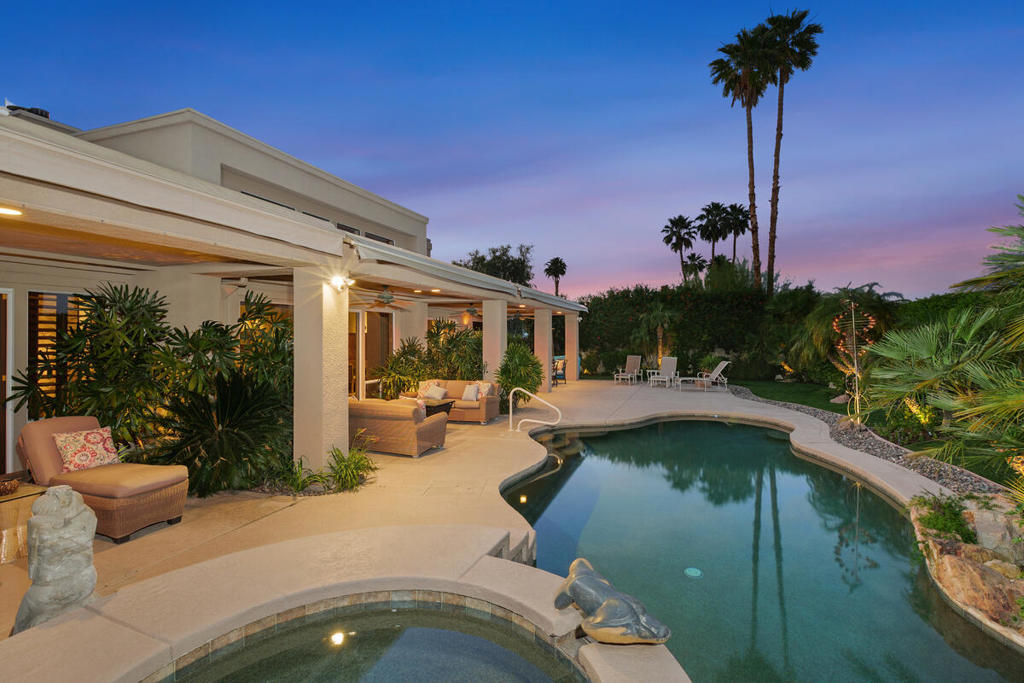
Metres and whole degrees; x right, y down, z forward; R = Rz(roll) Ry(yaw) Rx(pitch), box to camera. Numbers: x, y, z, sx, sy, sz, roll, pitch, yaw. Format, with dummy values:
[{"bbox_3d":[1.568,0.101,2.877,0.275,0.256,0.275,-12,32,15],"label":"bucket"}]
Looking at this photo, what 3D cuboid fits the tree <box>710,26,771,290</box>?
[{"bbox_3d":[14.688,-9.382,29.000,3.400,21.378,3.400,0,1,22],"label":"tree"}]

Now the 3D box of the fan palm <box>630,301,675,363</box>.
[{"bbox_3d":[5.907,-0.136,19.000,1.800,3.151,1.800,0,1,22],"label":"fan palm"}]

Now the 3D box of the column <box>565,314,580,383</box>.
[{"bbox_3d":[2.297,0.234,17.162,0.420,2.460,0.420,0,1,22],"label":"column"}]

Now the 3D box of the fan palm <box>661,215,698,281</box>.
[{"bbox_3d":[17.402,-6.023,47.000,3.500,14.185,3.500,0,1,22],"label":"fan palm"}]

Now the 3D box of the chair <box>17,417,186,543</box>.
[{"bbox_3d":[-3.805,1.184,4.262,1.550,0.900,0.610,0,1,22],"label":"chair"}]

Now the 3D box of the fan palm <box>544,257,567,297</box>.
[{"bbox_3d":[5.867,-5.154,60.000,3.100,12.104,3.100,0,1,22],"label":"fan palm"}]

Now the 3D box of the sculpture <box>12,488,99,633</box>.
[{"bbox_3d":[-2.372,1.115,2.360,0.280,0.737,0.300,1,1,37],"label":"sculpture"}]

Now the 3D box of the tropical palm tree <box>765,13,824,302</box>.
[{"bbox_3d":[17.874,-9.892,29.000,3.400,22.398,3.400,0,1,22],"label":"tropical palm tree"}]

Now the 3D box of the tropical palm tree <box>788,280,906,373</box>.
[{"bbox_3d":[11.239,-0.240,15.200,3.200,3.460,3.200,0,1,22],"label":"tropical palm tree"}]

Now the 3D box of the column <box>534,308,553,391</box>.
[{"bbox_3d":[0.980,0.279,13.751,0.420,2.460,0.420,0,1,22],"label":"column"}]

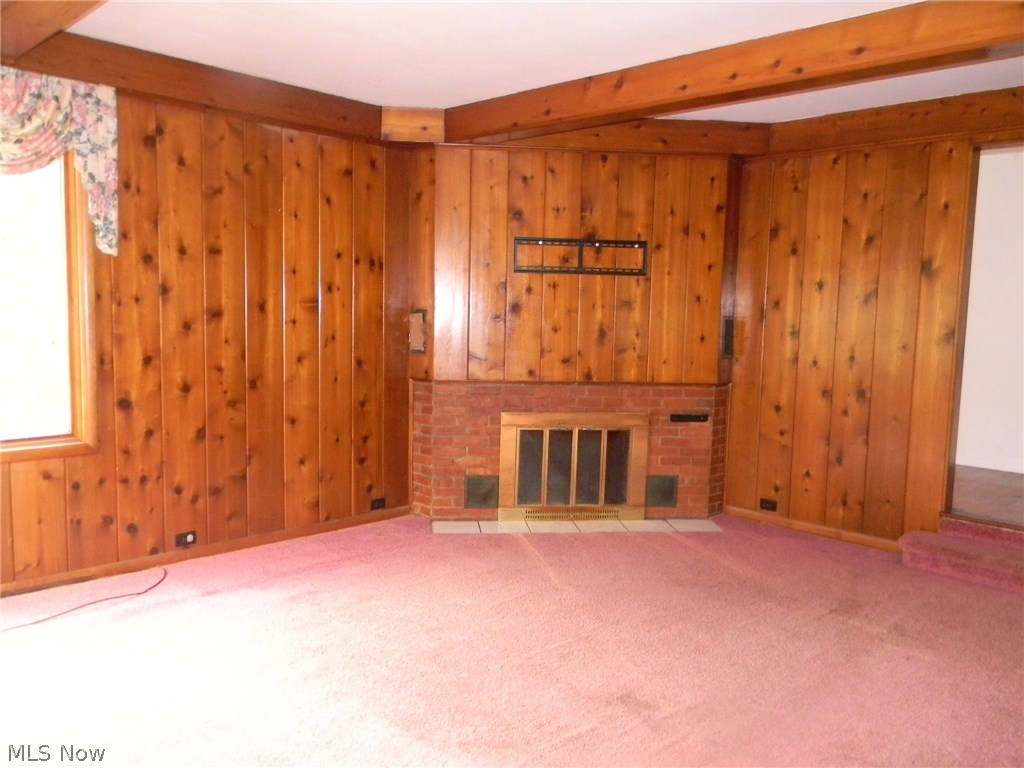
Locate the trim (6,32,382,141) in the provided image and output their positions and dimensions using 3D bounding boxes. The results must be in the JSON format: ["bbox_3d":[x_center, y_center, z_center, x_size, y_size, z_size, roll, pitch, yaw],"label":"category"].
[{"bbox_3d":[-1.486,-1.525,4.304,0.050,0.193,1.985,7,8,42],"label":"trim"}]

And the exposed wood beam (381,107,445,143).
[{"bbox_3d":[-0.605,-1.579,5.062,0.386,0.196,0.060,1,6,-5],"label":"exposed wood beam"}]

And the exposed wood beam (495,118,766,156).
[{"bbox_3d":[0.766,-1.565,5.191,1.706,0.186,0.060,1,6,-5],"label":"exposed wood beam"}]

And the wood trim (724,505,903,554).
[{"bbox_3d":[1.893,0.917,5.283,0.033,0.060,1.165,-4,8,-44],"label":"wood trim"}]

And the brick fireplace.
[{"bbox_3d":[0.412,0.434,5.539,2.110,0.898,0.220,1,6,-5],"label":"brick fireplace"}]

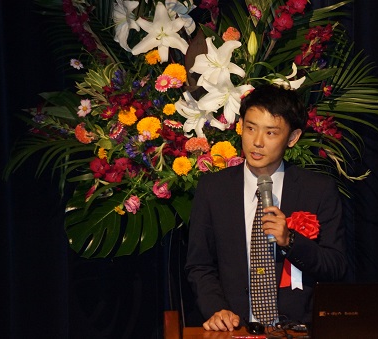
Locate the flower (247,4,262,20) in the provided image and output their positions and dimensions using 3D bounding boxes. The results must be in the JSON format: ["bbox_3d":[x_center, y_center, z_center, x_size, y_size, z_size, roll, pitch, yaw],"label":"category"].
[{"bbox_3d":[0.200,-0.475,12.800,0.045,0.048,0.027,0,2,6],"label":"flower"}]

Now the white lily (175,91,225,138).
[{"bbox_3d":[0.036,-0.164,12.600,0.152,0.143,0.120,1,2,24],"label":"white lily"}]

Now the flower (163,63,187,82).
[{"bbox_3d":[-0.040,-0.280,12.450,0.071,0.065,0.044,0,-6,0],"label":"flower"}]

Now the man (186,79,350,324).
[{"bbox_3d":[0.220,0.624,12.030,0.500,1.730,0.380,1,2,14],"label":"man"}]

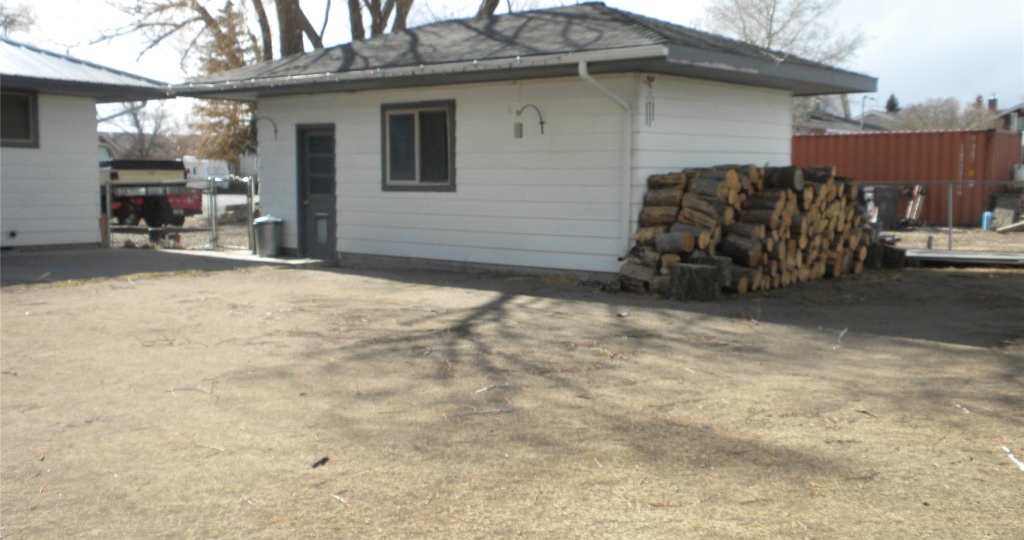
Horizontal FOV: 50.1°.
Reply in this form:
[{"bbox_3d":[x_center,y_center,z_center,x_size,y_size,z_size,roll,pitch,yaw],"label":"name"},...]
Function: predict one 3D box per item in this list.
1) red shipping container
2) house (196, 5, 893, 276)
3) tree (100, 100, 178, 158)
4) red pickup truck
[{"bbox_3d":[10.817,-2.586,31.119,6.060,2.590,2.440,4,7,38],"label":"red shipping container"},{"bbox_3d":[0.038,-2.093,17.155,9.200,3.810,6.080,4,7,39],"label":"house"},{"bbox_3d":[-16.878,-5.697,49.901,4.100,4.970,4.100,-2,6,-19],"label":"tree"},{"bbox_3d":[-9.597,-1.949,26.534,5.300,1.800,1.950,4,7,39],"label":"red pickup truck"}]

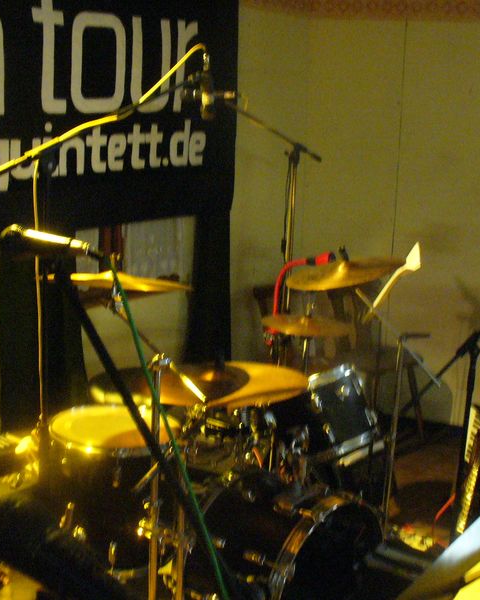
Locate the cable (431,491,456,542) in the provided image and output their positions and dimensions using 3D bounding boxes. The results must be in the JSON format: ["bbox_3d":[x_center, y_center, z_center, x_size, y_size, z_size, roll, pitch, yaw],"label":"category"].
[{"bbox_3d":[0.777,0.827,3.250,0.080,0.180,0.100,2,11,0],"label":"cable"}]

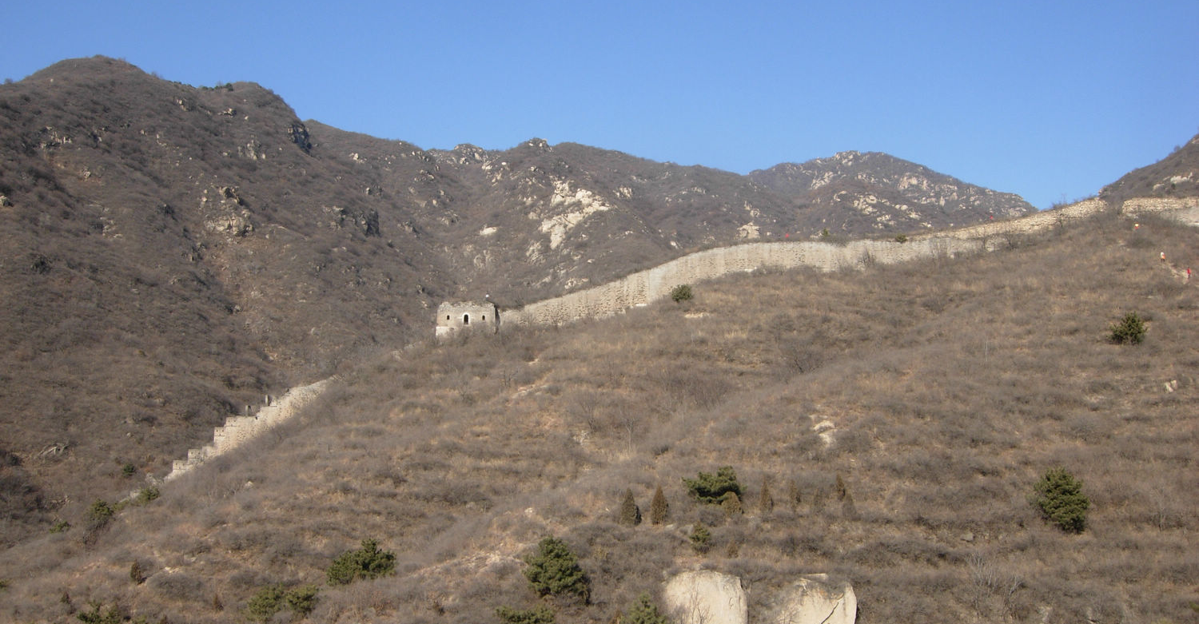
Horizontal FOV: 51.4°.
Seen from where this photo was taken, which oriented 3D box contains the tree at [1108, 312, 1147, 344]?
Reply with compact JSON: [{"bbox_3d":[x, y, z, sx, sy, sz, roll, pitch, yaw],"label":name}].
[{"bbox_3d":[65.610,2.040,155.000,4.520,4.110,4.200,0,-2,0],"label":"tree"}]

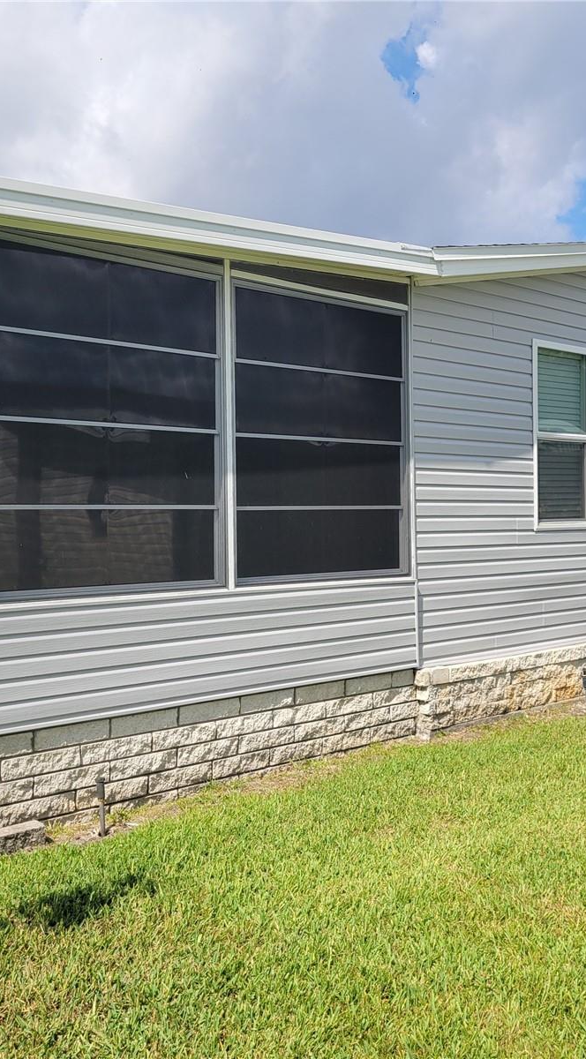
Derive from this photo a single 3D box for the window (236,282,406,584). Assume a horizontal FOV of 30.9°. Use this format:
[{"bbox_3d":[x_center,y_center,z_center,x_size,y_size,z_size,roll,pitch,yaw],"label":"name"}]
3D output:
[{"bbox_3d":[0.199,-0.518,6.074,1.415,1.620,0.080,-1,1,-44],"label":"window"}]

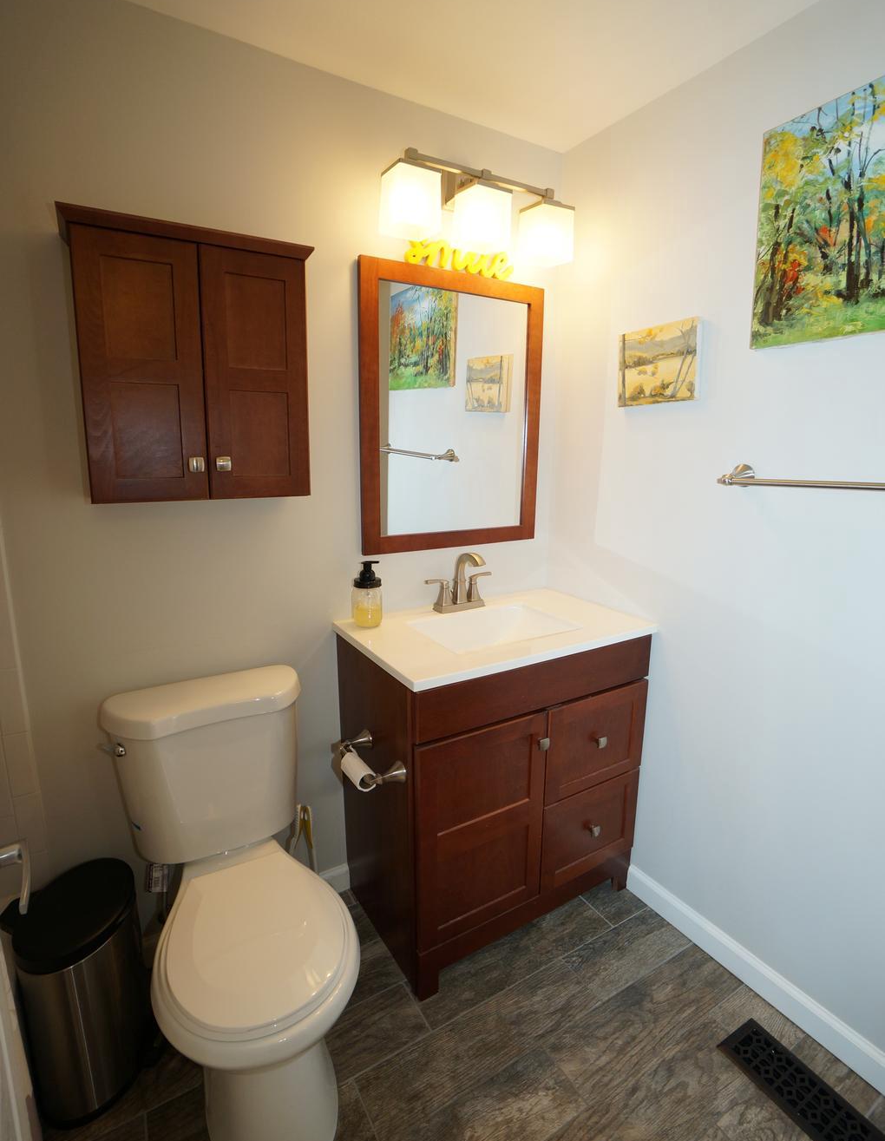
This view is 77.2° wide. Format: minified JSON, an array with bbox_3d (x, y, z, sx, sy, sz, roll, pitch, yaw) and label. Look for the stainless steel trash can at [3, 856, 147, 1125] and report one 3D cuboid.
[{"bbox_3d":[-0.761,0.881,1.176,0.260,0.430,0.280,-2,12,-11],"label":"stainless steel trash can"}]

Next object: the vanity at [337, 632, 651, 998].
[{"bbox_3d":[0.147,0.589,1.630,0.750,0.850,0.466,-7,14,-31],"label":"vanity"}]

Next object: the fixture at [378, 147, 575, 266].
[{"bbox_3d":[0.087,-0.923,1.438,0.530,0.190,0.182,-7,14,-31],"label":"fixture"}]

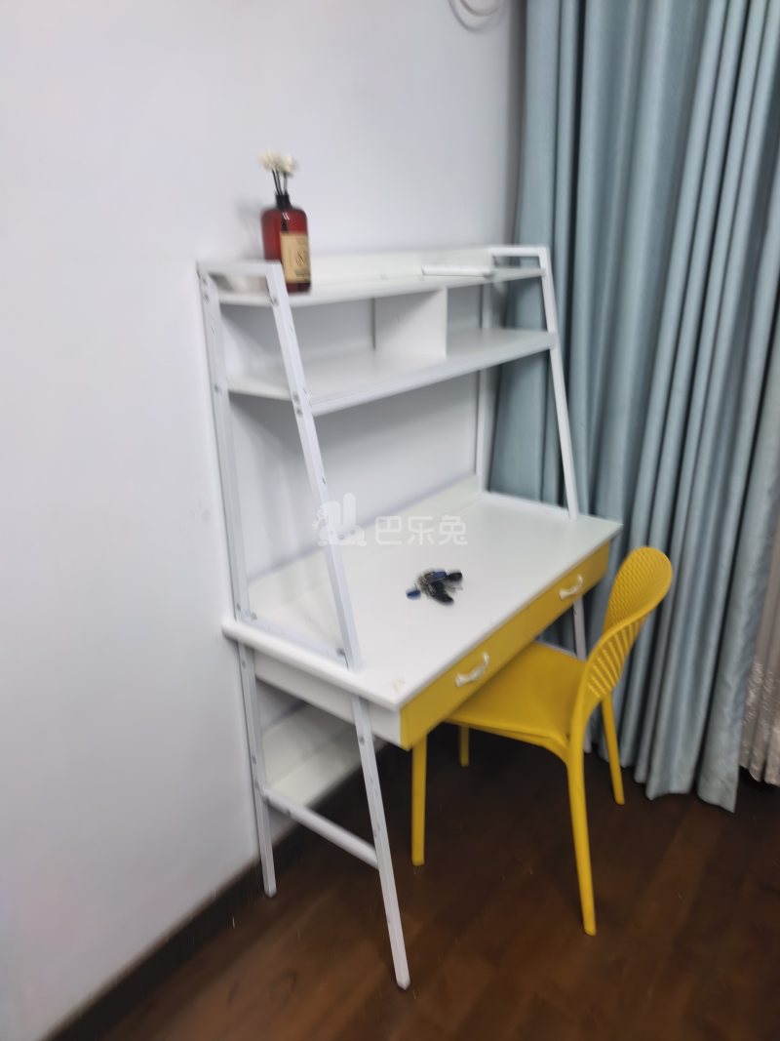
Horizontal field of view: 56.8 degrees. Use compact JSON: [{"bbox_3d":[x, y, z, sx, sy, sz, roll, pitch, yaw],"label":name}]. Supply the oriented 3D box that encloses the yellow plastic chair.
[{"bbox_3d":[0.358,0.448,1.724,0.515,0.808,0.455,8,23,23],"label":"yellow plastic chair"}]

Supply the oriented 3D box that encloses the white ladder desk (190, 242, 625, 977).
[{"bbox_3d":[0.145,0.131,1.731,0.450,1.446,1.010,15,27,35],"label":"white ladder desk"}]

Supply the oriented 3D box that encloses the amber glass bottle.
[{"bbox_3d":[-0.175,-0.464,1.211,0.073,0.156,0.073,-1,21,0],"label":"amber glass bottle"}]

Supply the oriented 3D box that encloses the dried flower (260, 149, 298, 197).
[{"bbox_3d":[-0.180,-0.562,1.173,0.055,0.068,0.059,15,26,35],"label":"dried flower"}]

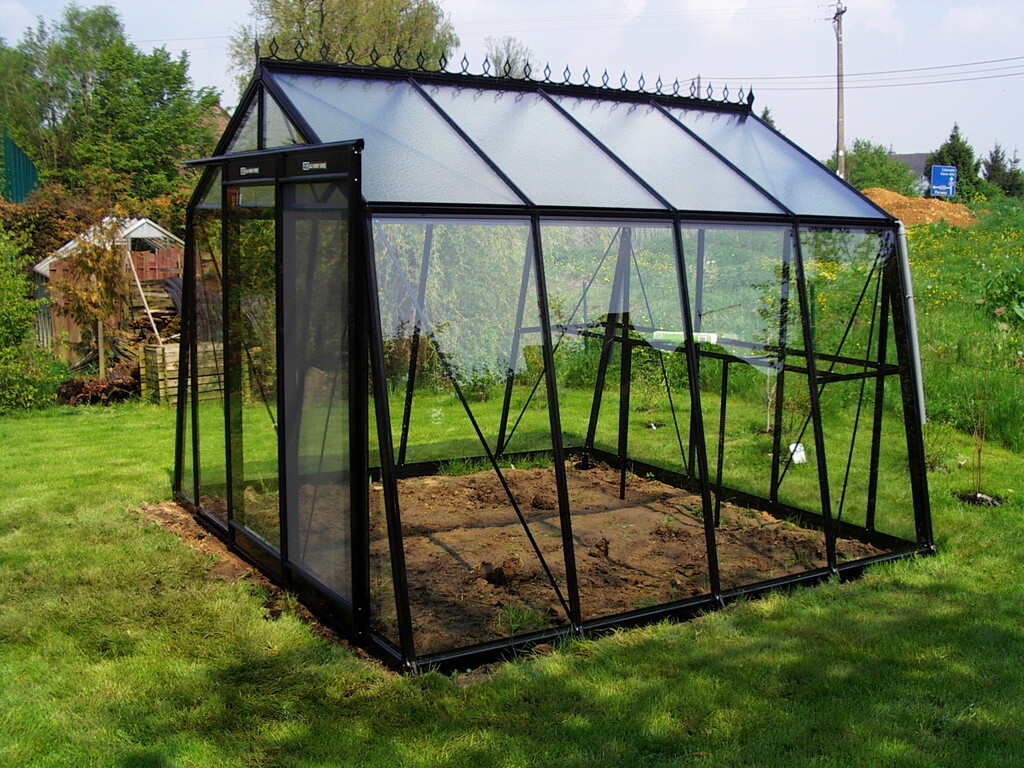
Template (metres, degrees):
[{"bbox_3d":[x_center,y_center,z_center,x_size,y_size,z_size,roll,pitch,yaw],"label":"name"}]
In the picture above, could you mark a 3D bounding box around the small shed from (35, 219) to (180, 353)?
[{"bbox_3d":[-5.095,-1.302,14.614,1.800,1.750,2.300,-3,9,-26],"label":"small shed"}]

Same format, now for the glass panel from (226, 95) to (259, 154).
[{"bbox_3d":[-1.260,-1.198,5.229,0.020,0.310,0.450,-4,10,-33],"label":"glass panel"}]

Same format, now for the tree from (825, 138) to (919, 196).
[{"bbox_3d":[19.189,-11.396,60.000,5.000,3.700,5.000,4,9,17],"label":"tree"}]

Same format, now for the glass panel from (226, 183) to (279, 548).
[{"bbox_3d":[-1.196,-0.087,5.182,0.025,1.660,0.660,-4,10,-33],"label":"glass panel"}]

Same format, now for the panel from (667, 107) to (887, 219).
[{"bbox_3d":[1.372,-1.182,5.952,0.710,0.025,1.210,-4,39,-33],"label":"panel"}]

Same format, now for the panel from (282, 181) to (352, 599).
[{"bbox_3d":[-0.795,0.014,4.568,0.025,1.660,0.670,-4,10,-33],"label":"panel"}]

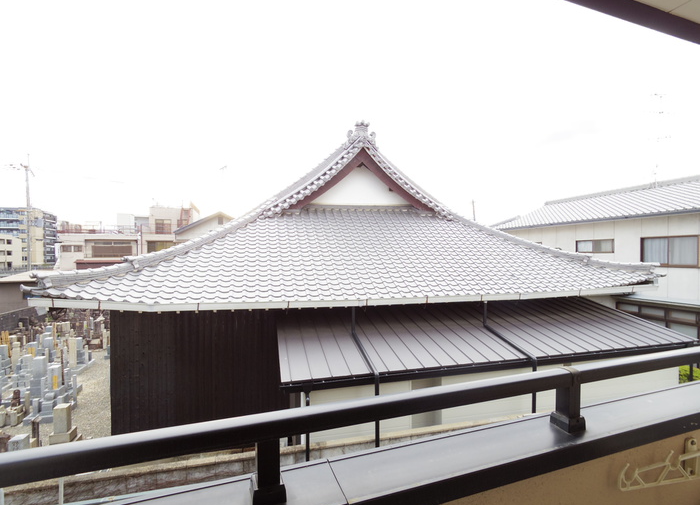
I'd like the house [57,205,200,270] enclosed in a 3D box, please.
[{"bbox_3d":[-28.568,-0.995,47.915,15.800,10.200,10.000,0,1,-10],"label":"house"}]

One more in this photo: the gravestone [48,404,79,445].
[{"bbox_3d":[-6.925,4.117,8.307,0.411,0.801,0.332,0,1,-15],"label":"gravestone"}]

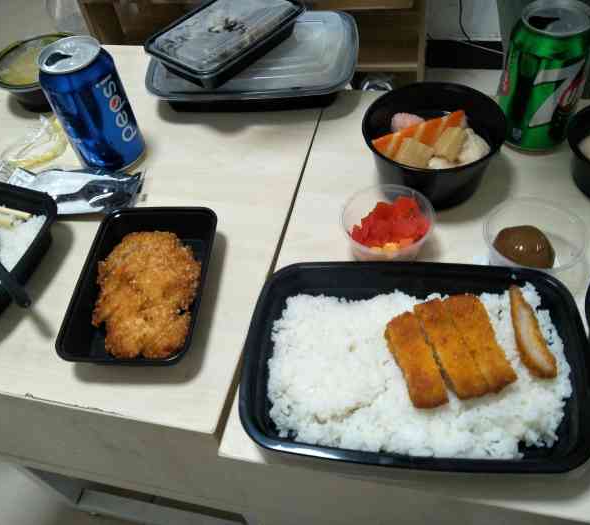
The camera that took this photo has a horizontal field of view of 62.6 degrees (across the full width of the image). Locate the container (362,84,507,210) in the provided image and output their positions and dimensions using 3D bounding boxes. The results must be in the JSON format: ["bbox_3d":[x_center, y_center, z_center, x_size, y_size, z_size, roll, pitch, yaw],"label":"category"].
[{"bbox_3d":[0.123,-0.107,0.444,0.123,0.053,0.123,-4,53,5],"label":"container"}]

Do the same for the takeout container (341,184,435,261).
[{"bbox_3d":[0.076,-0.026,0.400,0.074,0.036,0.074,-4,53,5],"label":"takeout container"}]

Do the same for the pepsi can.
[{"bbox_3d":[-0.189,-0.142,0.458,0.066,0.115,0.066,-4,53,5],"label":"pepsi can"}]

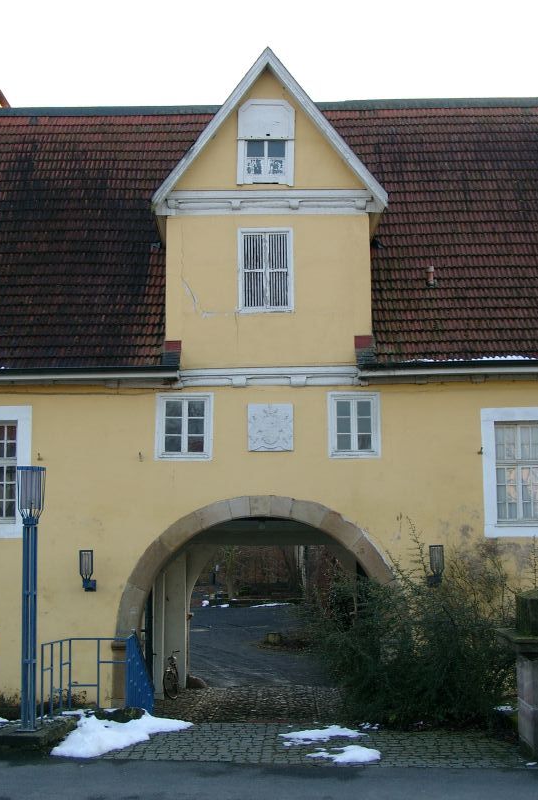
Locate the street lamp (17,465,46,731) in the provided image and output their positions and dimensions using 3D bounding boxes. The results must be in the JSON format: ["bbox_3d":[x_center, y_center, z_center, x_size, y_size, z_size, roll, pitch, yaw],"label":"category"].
[{"bbox_3d":[-3.561,2.914,17.291,0.417,3.890,0.417,-1,-8,1],"label":"street lamp"}]

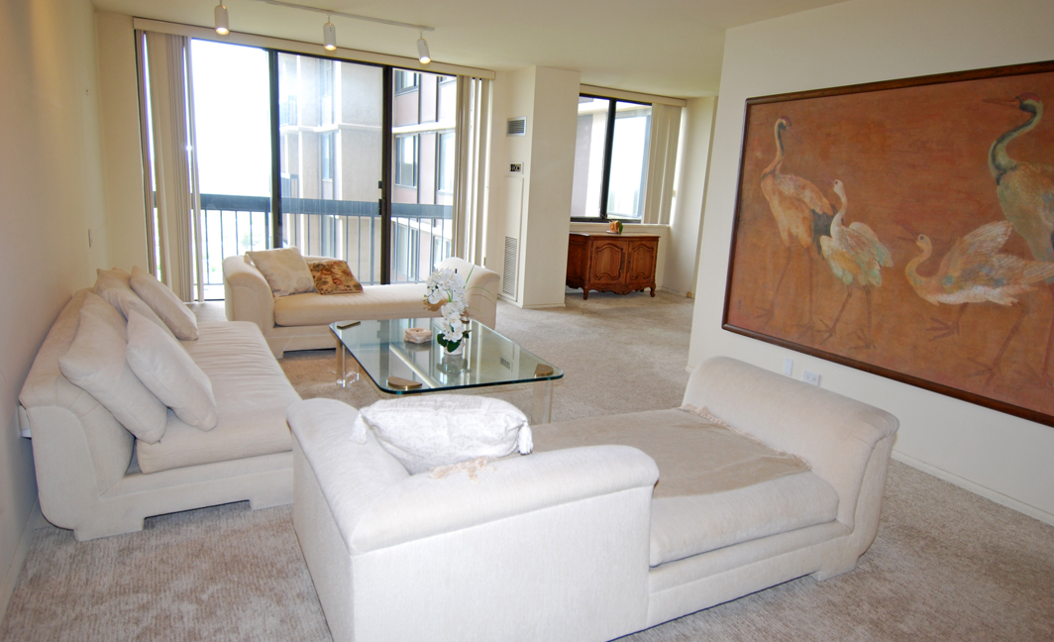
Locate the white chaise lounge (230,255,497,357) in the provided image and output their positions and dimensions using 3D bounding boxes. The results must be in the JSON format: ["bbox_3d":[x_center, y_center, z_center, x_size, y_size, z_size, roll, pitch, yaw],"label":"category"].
[{"bbox_3d":[-1.438,-0.183,5.320,2.155,0.630,1.150,-3,14,-28],"label":"white chaise lounge"}]

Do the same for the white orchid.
[{"bbox_3d":[-0.444,-0.051,3.424,0.260,0.485,0.250,-3,14,-28],"label":"white orchid"}]

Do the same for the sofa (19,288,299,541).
[{"bbox_3d":[-1.795,0.274,3.172,0.920,0.600,2.030,-3,14,-28],"label":"sofa"}]

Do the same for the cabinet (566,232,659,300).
[{"bbox_3d":[1.149,-0.753,8.212,1.120,0.810,0.520,-3,14,-28],"label":"cabinet"}]

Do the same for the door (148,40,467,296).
[{"bbox_3d":[-2.125,-1.490,6.693,3.300,2.530,0.120,-3,14,-28],"label":"door"}]

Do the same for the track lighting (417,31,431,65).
[{"bbox_3d":[-0.870,-2.317,5.218,0.100,0.250,0.100,-3,14,-28],"label":"track lighting"}]

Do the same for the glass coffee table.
[{"bbox_3d":[-0.548,0.334,3.666,1.005,0.410,1.540,-3,14,-28],"label":"glass coffee table"}]

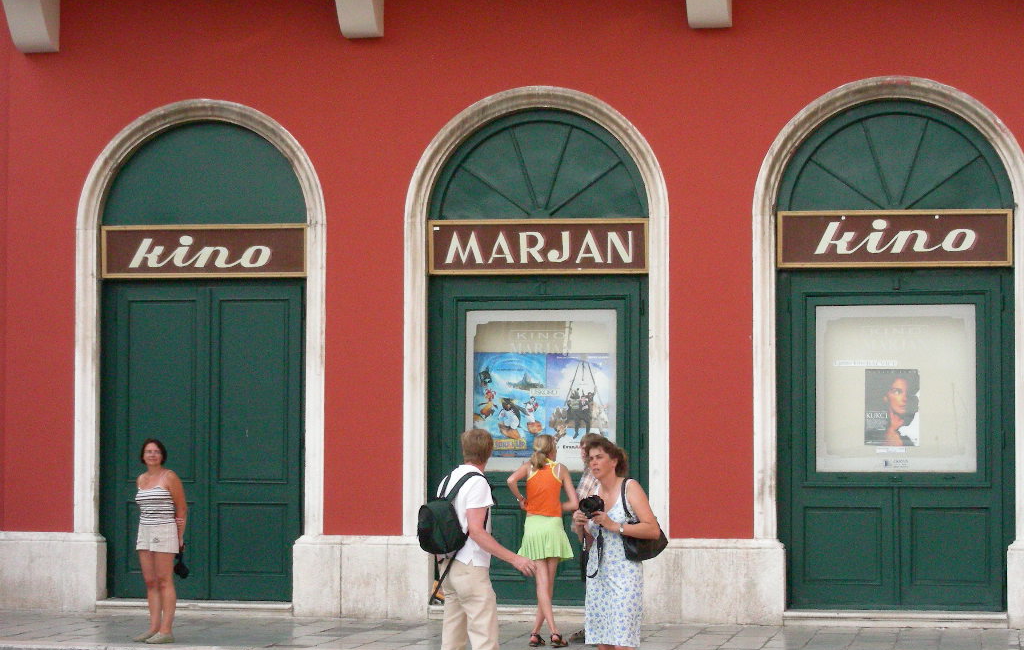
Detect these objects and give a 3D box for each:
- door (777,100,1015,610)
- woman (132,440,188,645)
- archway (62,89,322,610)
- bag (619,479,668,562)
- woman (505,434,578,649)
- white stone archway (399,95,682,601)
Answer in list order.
[{"bbox_3d":[3.402,0.252,20.763,2.093,4.540,0.150,-1,-3,12],"label":"door"},{"bbox_3d":[-2.885,1.749,19.074,0.410,1.643,0.300,-1,-3,28],"label":"woman"},{"bbox_3d":[-2.914,0.291,21.984,2.478,4.825,0.300,-1,-3,12],"label":"archway"},{"bbox_3d":[0.757,1.125,13.450,0.130,0.450,0.320,-3,-4,45],"label":"bag"},{"bbox_3d":[0.253,1.722,18.798,0.540,1.680,0.340,-1,-3,18],"label":"woman"},{"bbox_3d":[0.228,0.239,21.302,2.482,4.832,0.300,-1,-3,12],"label":"white stone archway"}]

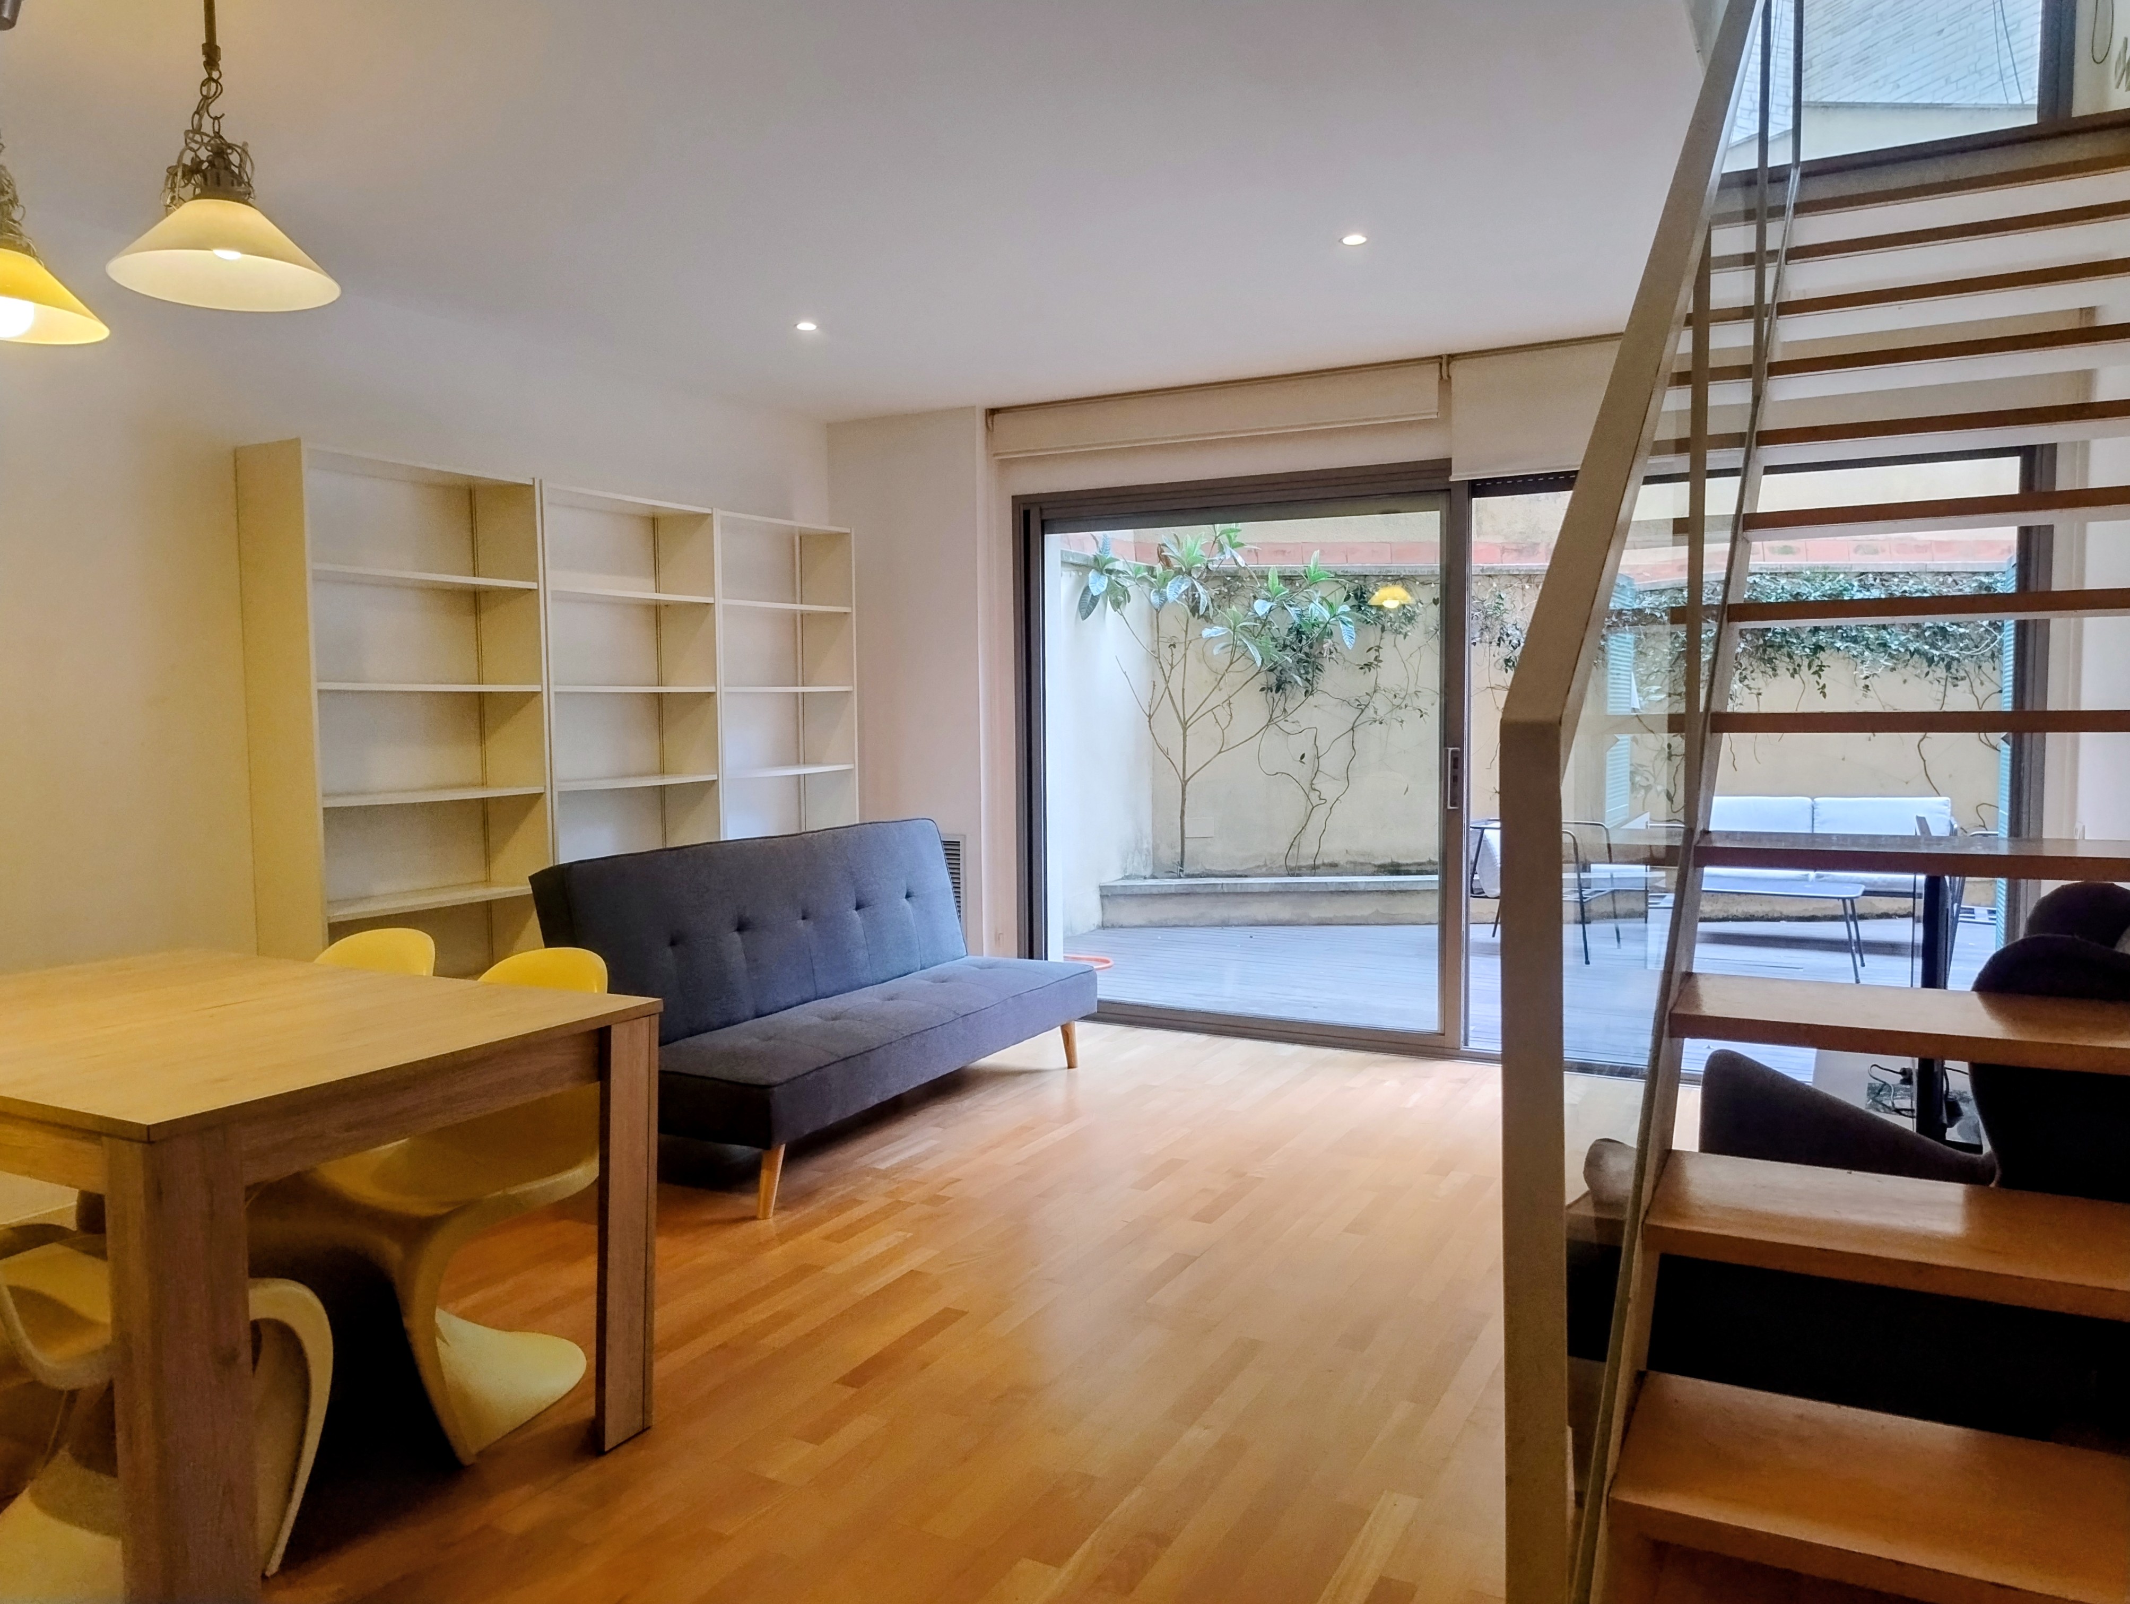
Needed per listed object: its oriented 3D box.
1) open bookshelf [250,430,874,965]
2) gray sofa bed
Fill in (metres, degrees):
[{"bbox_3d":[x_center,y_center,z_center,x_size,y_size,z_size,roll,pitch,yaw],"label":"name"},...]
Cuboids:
[{"bbox_3d":[-1.611,-0.052,5.231,0.305,2.020,2.400,1,4,30],"label":"open bookshelf"},{"bbox_3d":[-0.661,0.558,4.618,0.800,0.865,1.814,1,4,27],"label":"gray sofa bed"}]

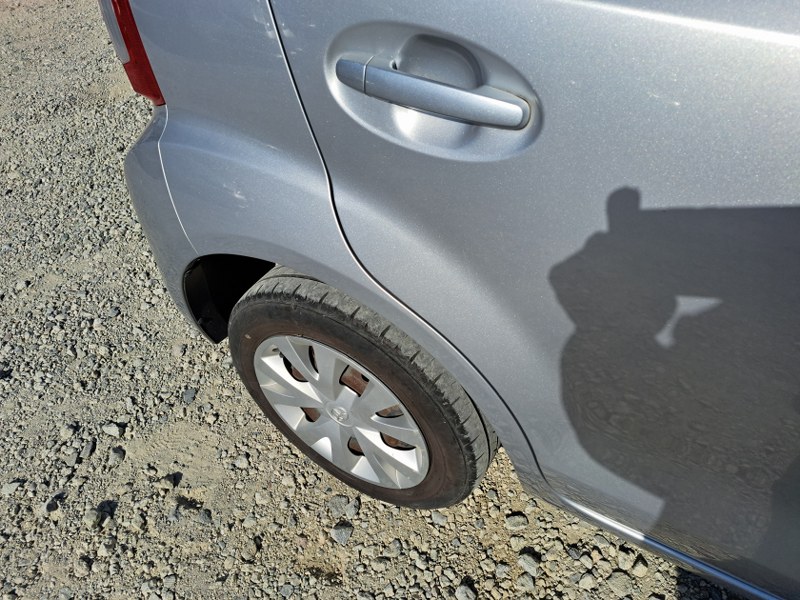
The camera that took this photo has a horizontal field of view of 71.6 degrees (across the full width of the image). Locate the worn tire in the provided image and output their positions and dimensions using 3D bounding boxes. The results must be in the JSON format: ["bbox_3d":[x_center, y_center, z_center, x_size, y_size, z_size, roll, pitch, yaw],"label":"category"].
[{"bbox_3d":[-0.077,0.175,1.113,0.580,0.575,0.170,20,48,24],"label":"worn tire"}]

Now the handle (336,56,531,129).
[{"bbox_3d":[0.029,-0.209,0.551,0.210,0.031,0.038,23,49,21],"label":"handle"}]

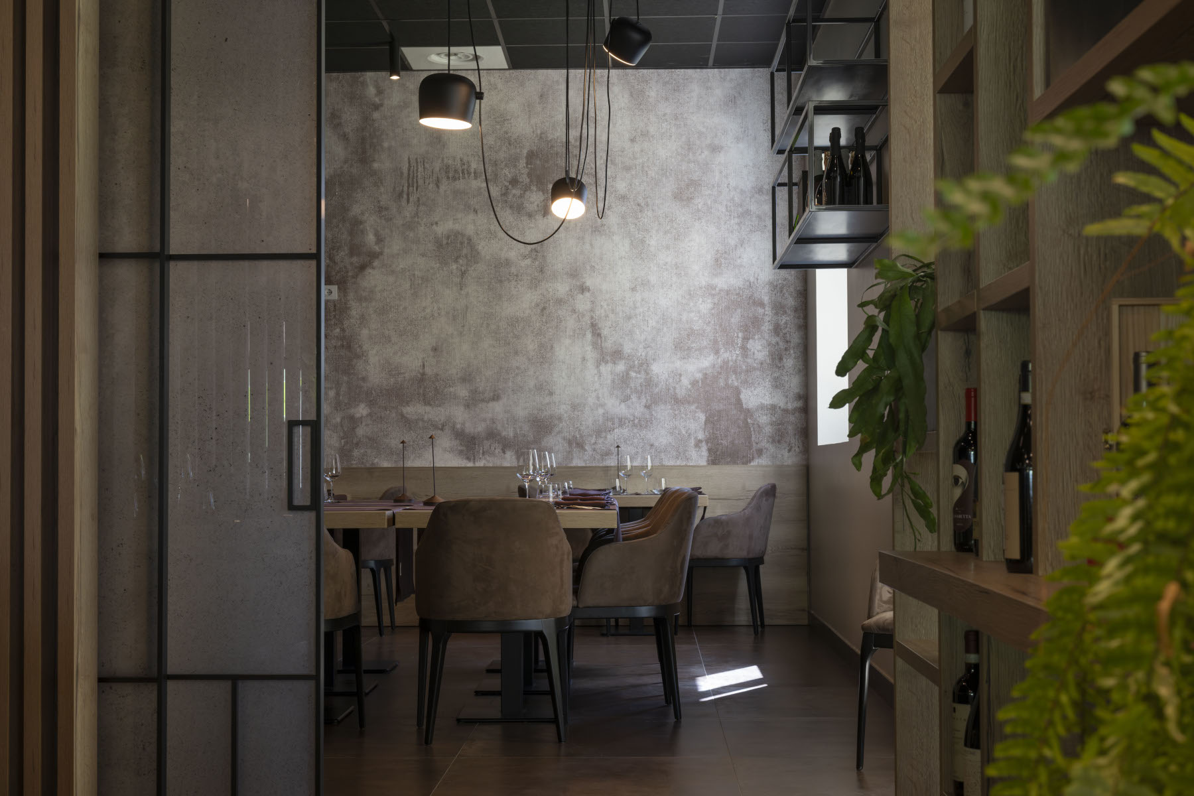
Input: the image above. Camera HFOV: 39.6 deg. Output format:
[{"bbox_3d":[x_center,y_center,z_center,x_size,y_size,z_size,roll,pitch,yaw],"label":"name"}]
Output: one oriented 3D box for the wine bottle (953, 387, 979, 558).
[{"bbox_3d":[0.666,0.127,2.934,0.074,0.296,0.074,-2,-3,32],"label":"wine bottle"}]

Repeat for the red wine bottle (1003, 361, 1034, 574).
[{"bbox_3d":[0.634,0.098,2.431,0.079,0.312,0.079,1,-3,-30],"label":"red wine bottle"}]

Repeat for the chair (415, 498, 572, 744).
[{"bbox_3d":[-0.364,0.766,5.798,0.550,0.825,0.530,0,-2,-3],"label":"chair"}]

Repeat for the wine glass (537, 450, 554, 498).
[{"bbox_3d":[-0.242,0.353,7.352,0.083,0.222,0.083,0,-2,2],"label":"wine glass"}]

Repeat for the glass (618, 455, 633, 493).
[{"bbox_3d":[0.162,0.420,9.140,0.087,0.220,0.087,0,-2,2],"label":"glass"}]

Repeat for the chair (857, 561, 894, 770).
[{"bbox_3d":[1.133,0.738,5.203,0.550,0.820,0.530,-1,-3,26],"label":"chair"}]

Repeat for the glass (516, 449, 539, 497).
[{"bbox_3d":[-0.272,0.319,6.503,0.085,0.222,0.085,0,-2,2],"label":"glass"}]

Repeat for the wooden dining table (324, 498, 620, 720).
[{"bbox_3d":[-0.671,0.840,7.036,1.550,0.778,2.230,0,-2,2],"label":"wooden dining table"}]

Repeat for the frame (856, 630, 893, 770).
[{"bbox_3d":[1.154,0.937,5.216,0.550,0.435,0.490,-2,-3,29],"label":"frame"}]

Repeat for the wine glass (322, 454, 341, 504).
[{"bbox_3d":[-1.196,0.357,7.482,0.086,0.226,0.086,0,-2,2],"label":"wine glass"}]

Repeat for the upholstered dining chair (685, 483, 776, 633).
[{"bbox_3d":[0.749,0.906,9.434,0.580,0.840,0.560,-1,-2,11],"label":"upholstered dining chair"}]

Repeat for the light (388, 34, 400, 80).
[{"bbox_3d":[-1.113,-1.869,9.148,0.060,0.225,0.060,0,-2,2],"label":"light"}]

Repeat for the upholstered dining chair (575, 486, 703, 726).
[{"bbox_3d":[0.112,0.784,6.323,0.530,0.825,0.550,0,-2,-1],"label":"upholstered dining chair"}]

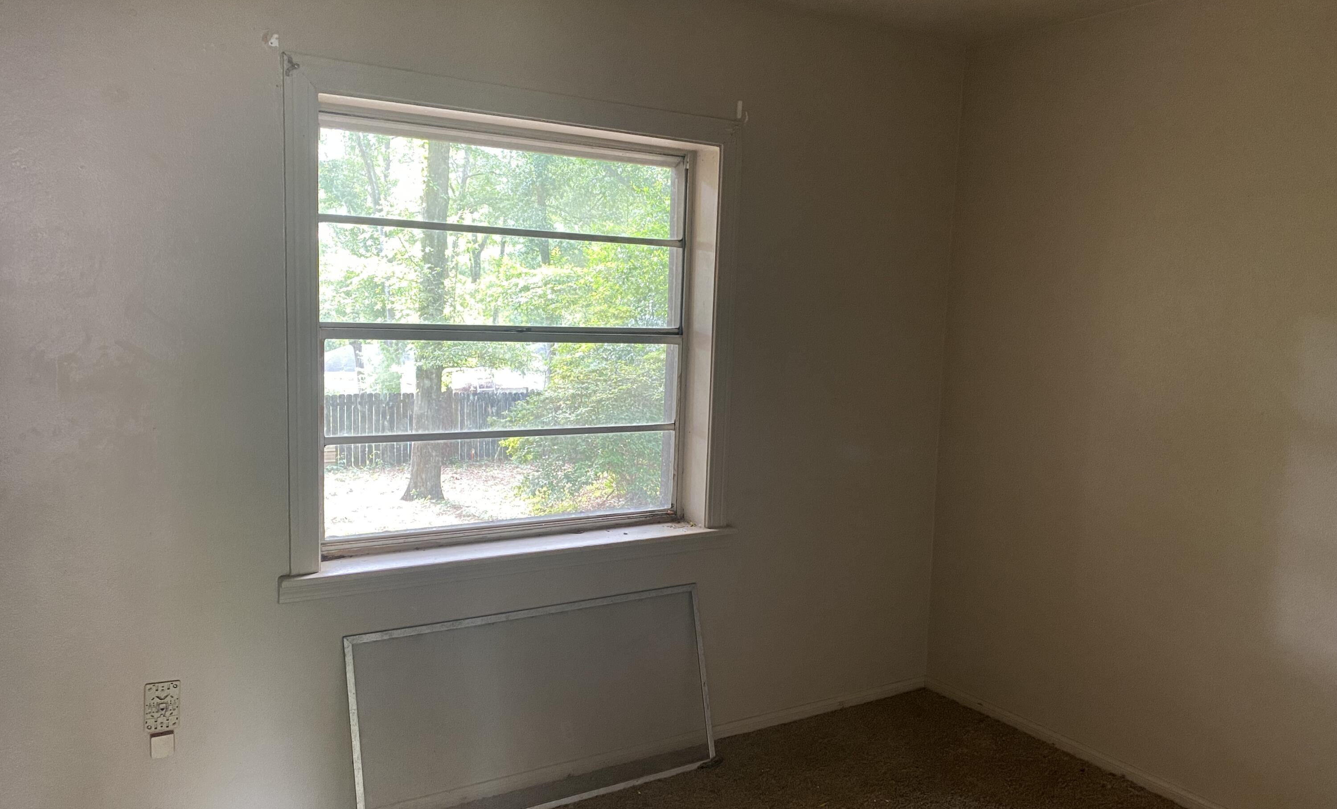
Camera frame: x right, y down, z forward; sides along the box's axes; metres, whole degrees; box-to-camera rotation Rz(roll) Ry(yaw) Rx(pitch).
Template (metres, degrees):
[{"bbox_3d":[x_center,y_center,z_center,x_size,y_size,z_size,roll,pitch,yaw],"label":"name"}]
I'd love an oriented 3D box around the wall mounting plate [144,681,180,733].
[{"bbox_3d":[-1.232,0.738,2.447,0.078,0.124,0.015,-2,7,-32],"label":"wall mounting plate"}]

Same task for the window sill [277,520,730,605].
[{"bbox_3d":[-0.410,0.452,2.978,1.433,0.069,0.192,-2,7,-32],"label":"window sill"}]

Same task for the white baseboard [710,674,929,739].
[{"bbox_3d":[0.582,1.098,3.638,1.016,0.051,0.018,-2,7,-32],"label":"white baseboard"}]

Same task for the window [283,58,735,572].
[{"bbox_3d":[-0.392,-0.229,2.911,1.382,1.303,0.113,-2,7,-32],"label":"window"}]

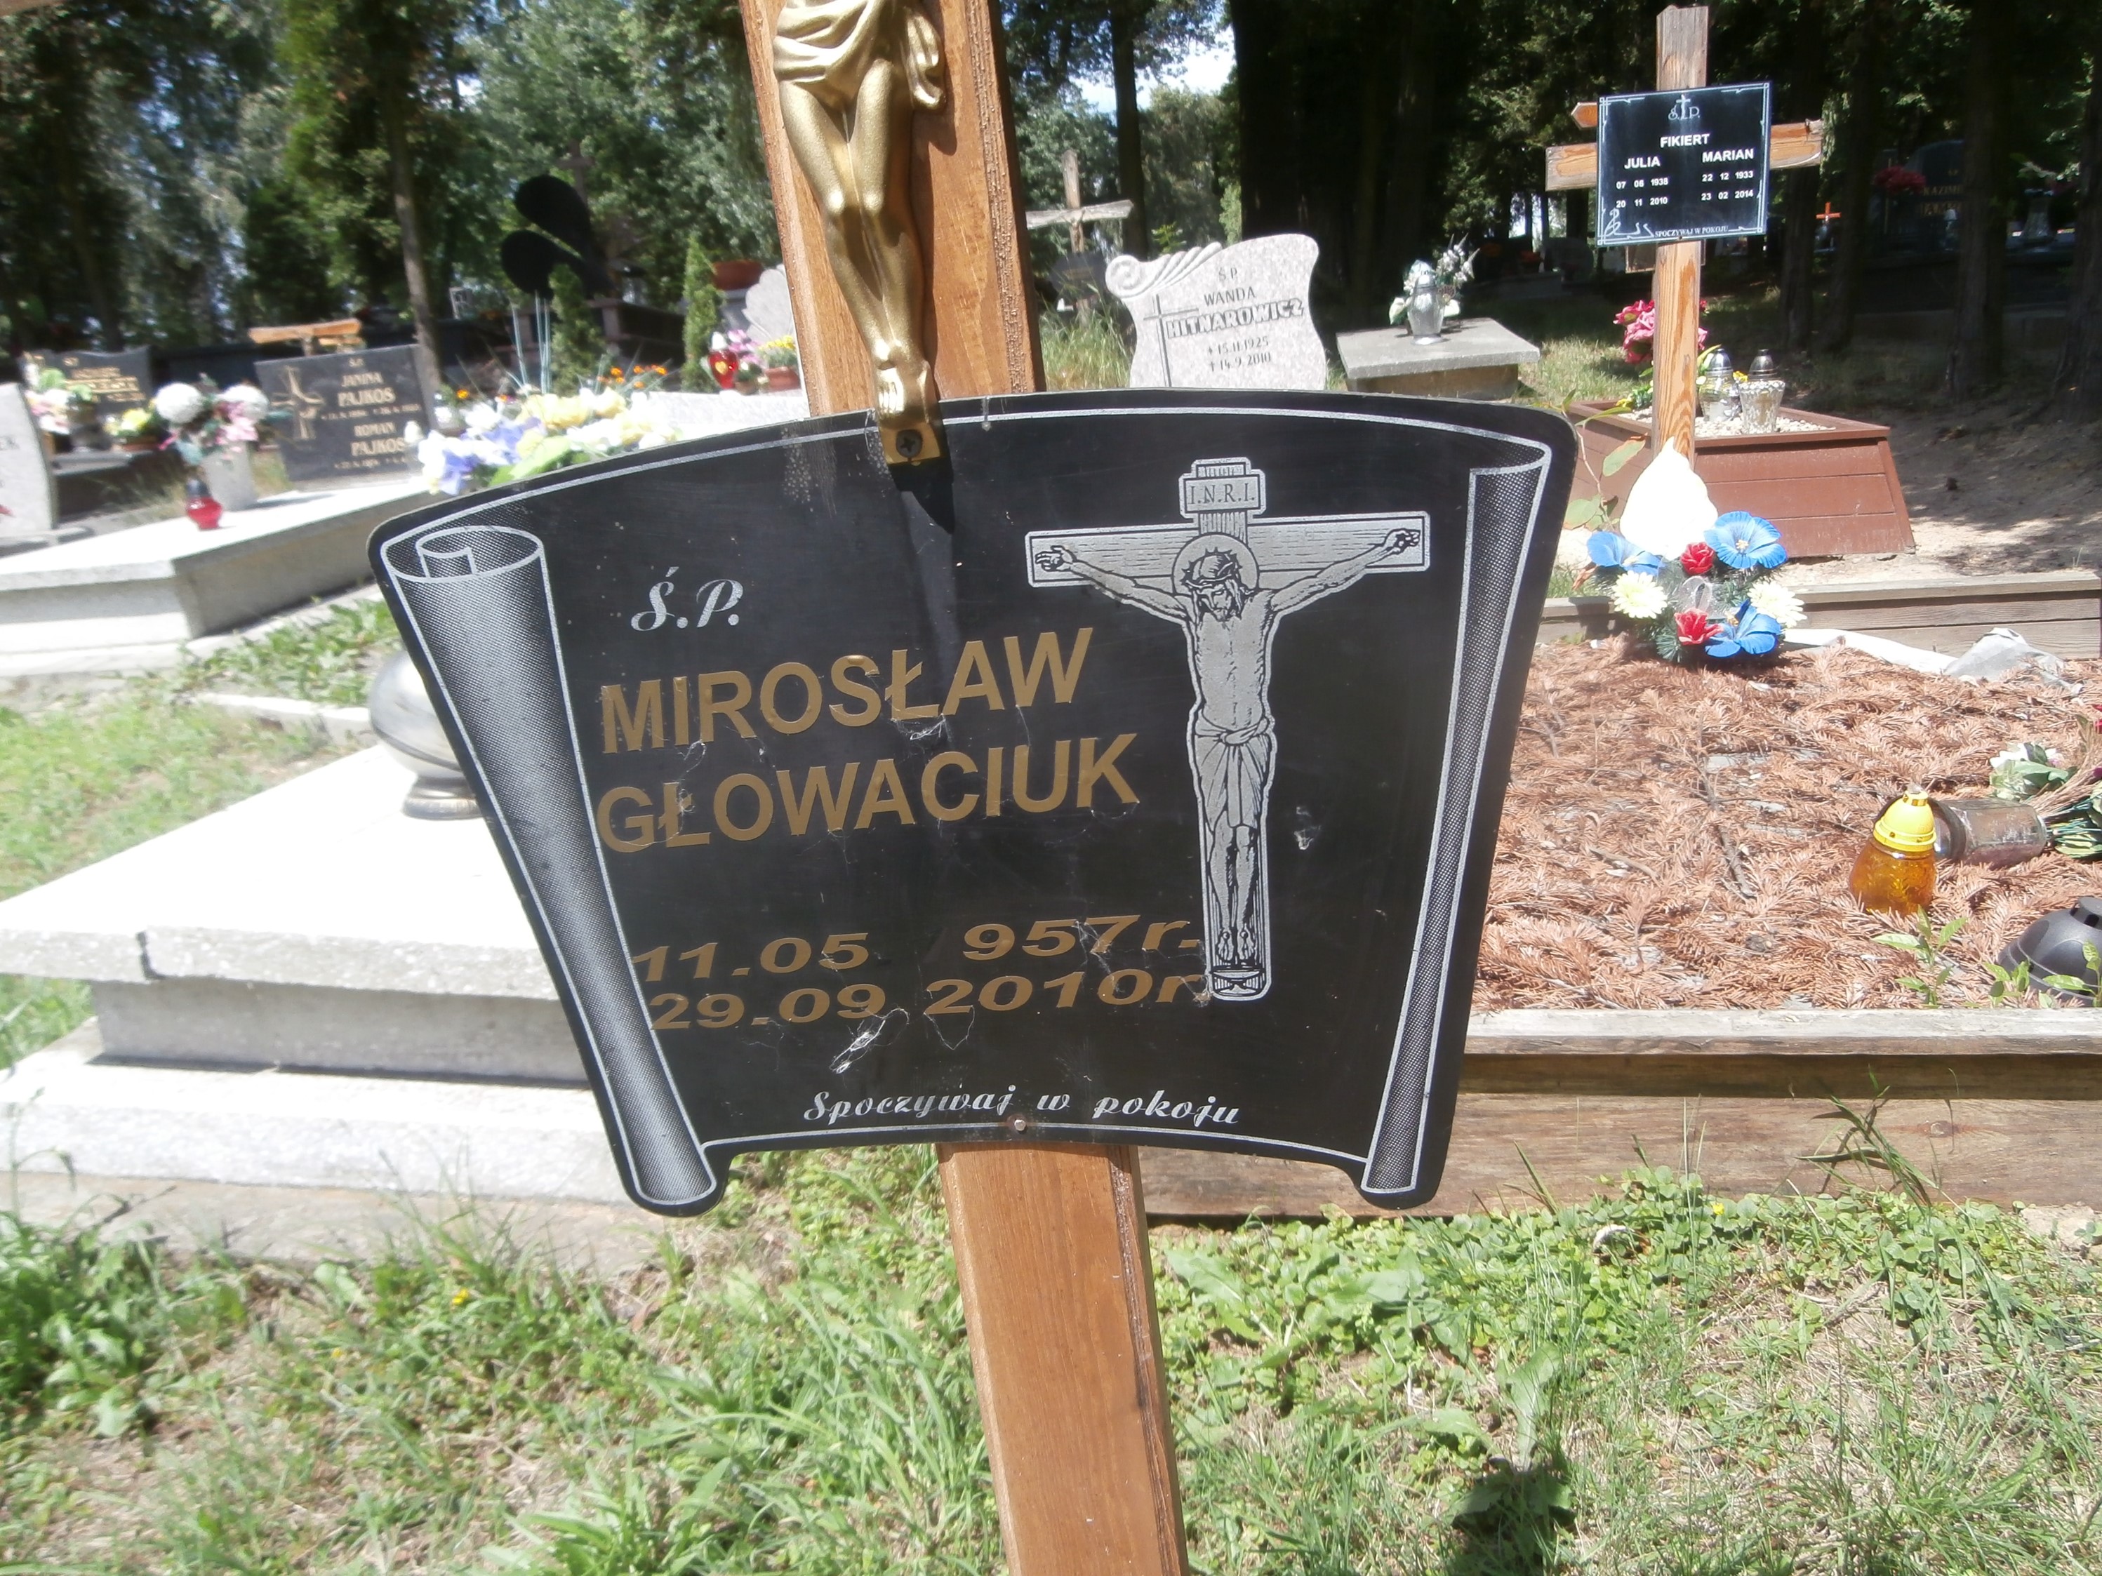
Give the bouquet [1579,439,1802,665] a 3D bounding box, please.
[{"bbox_3d":[1.270,-0.465,2.900,0.420,0.400,0.280,-2,18,16],"label":"bouquet"}]

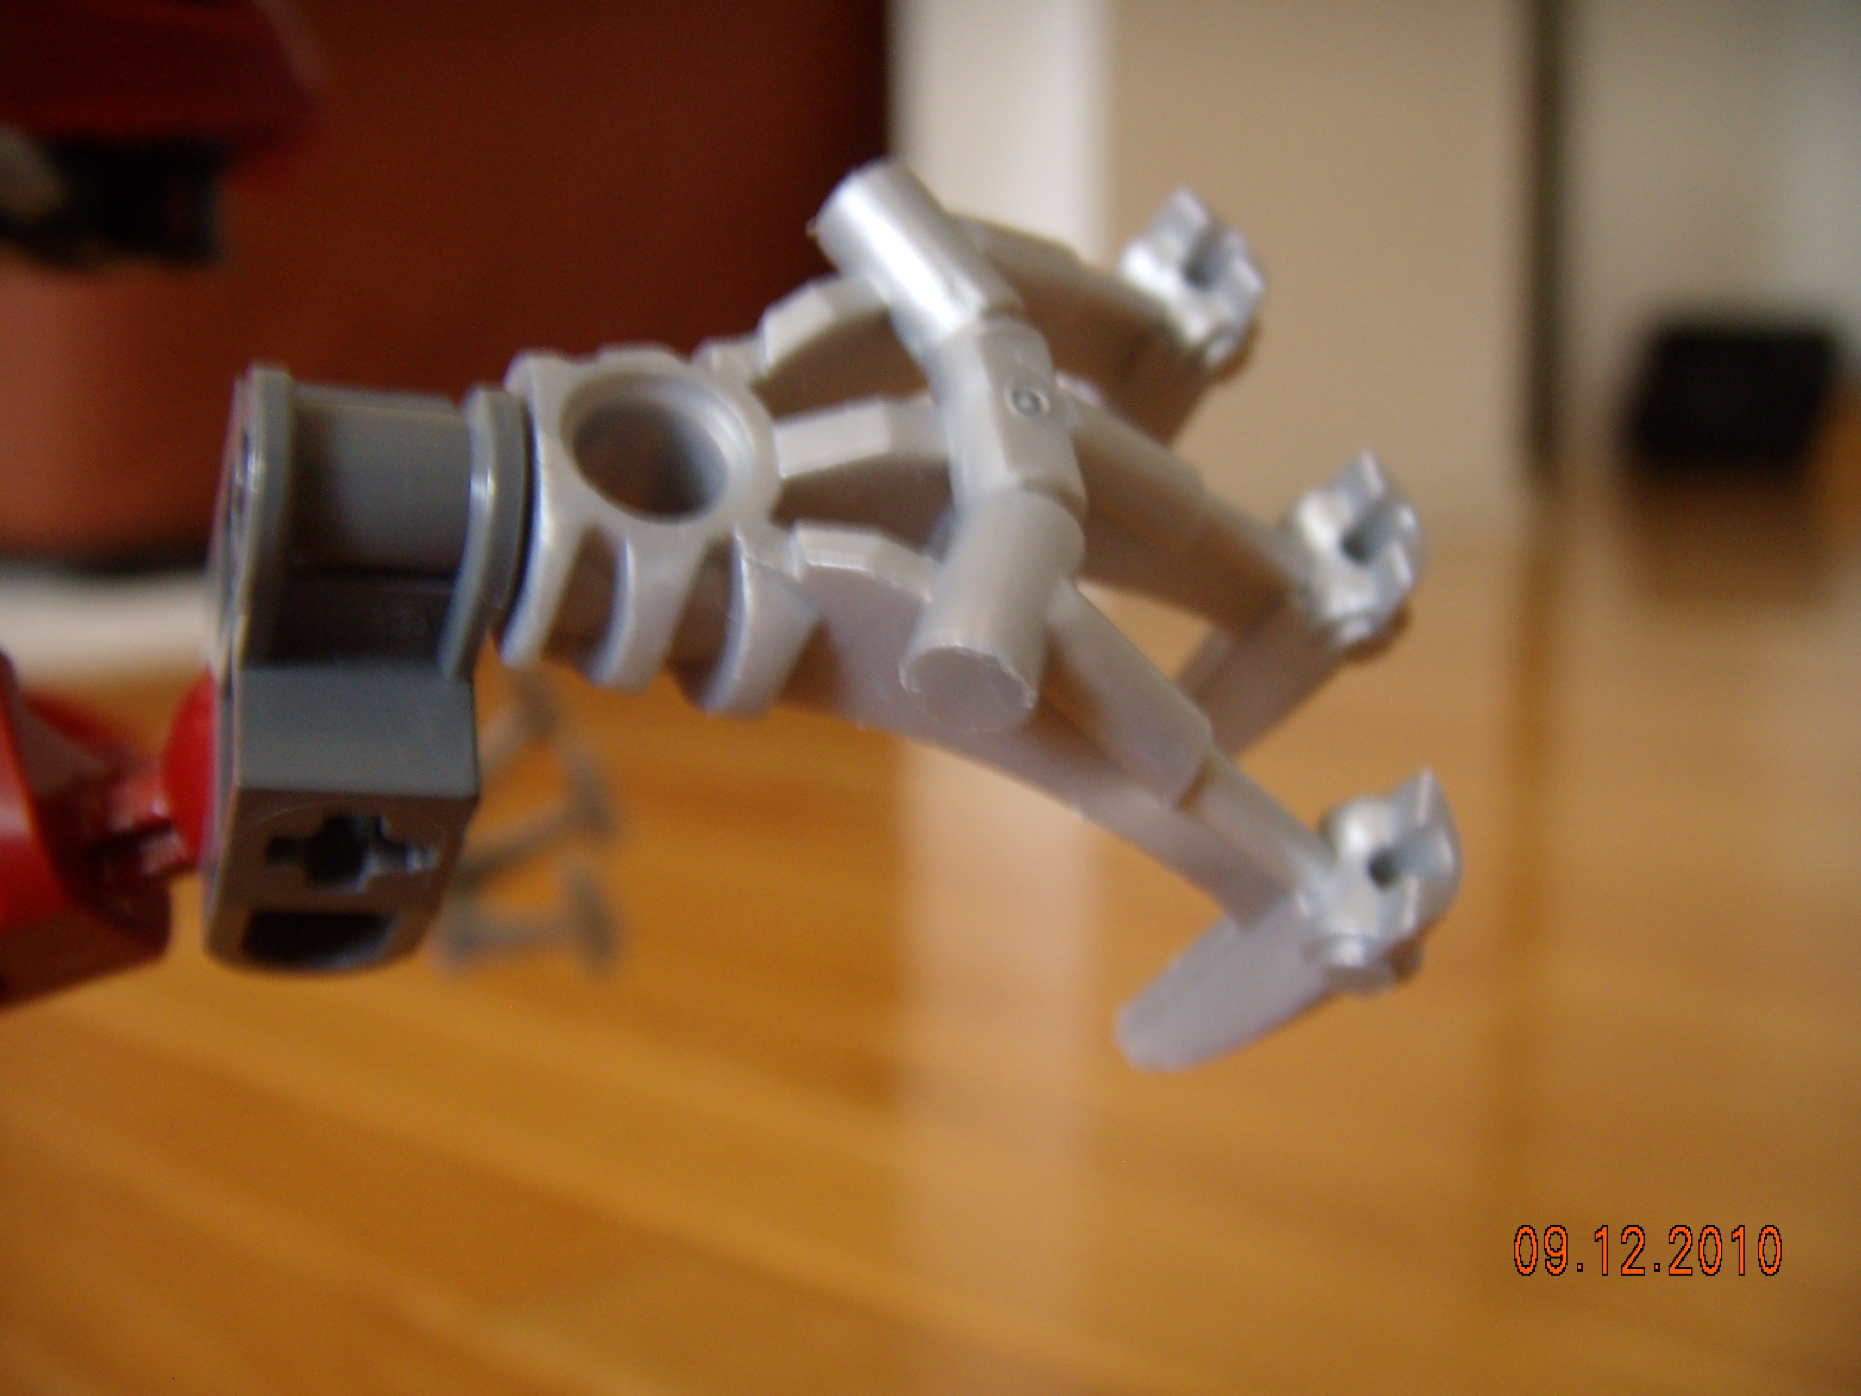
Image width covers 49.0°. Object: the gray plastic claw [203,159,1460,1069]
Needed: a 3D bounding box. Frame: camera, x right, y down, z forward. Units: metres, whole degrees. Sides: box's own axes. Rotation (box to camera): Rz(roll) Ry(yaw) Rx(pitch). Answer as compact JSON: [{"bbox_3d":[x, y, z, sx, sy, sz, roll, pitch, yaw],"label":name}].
[{"bbox_3d":[-0.003,-0.004,0.070,0.041,0.031,0.022,3,-36,-21],"label":"gray plastic claw"}]

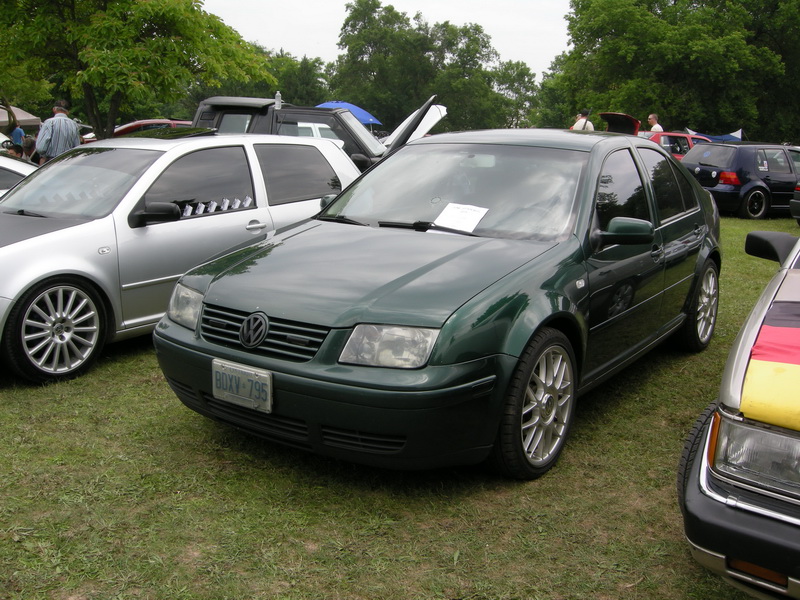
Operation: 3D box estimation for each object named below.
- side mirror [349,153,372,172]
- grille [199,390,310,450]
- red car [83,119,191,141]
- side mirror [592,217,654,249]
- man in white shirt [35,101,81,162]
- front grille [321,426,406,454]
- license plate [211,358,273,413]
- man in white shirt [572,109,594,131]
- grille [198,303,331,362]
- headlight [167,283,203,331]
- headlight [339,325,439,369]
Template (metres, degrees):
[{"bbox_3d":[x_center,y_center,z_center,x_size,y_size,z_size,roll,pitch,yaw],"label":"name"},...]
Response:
[{"bbox_3d":[-0.451,-1.625,9.750,0.180,0.155,0.210,2,12,6],"label":"side mirror"},{"bbox_3d":[-0.554,0.454,3.181,0.550,0.120,0.080,9,14,33],"label":"grille"},{"bbox_3d":[-4.747,-2.866,16.530,4.300,1.420,1.720,-6,14,-28],"label":"red car"},{"bbox_3d":[1.018,-0.310,3.772,0.235,0.145,0.150,9,14,33],"label":"side mirror"},{"bbox_3d":[-4.392,-1.754,10.976,0.570,1.700,0.360,1,12,3],"label":"man in white shirt"},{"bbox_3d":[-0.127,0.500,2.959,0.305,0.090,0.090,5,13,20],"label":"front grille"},{"bbox_3d":[-0.584,0.317,3.077,0.305,0.153,0.020,9,16,33],"label":"license plate"},{"bbox_3d":[3.848,-3.137,17.686,0.520,1.800,0.320,-2,12,-11],"label":"man in white shirt"},{"bbox_3d":[-0.536,0.116,3.129,0.640,0.150,0.090,9,14,33],"label":"grille"},{"bbox_3d":[-0.894,0.026,3.499,0.170,0.145,0.330,-10,16,-43],"label":"headlight"},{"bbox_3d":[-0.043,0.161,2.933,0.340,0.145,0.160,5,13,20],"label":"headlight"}]

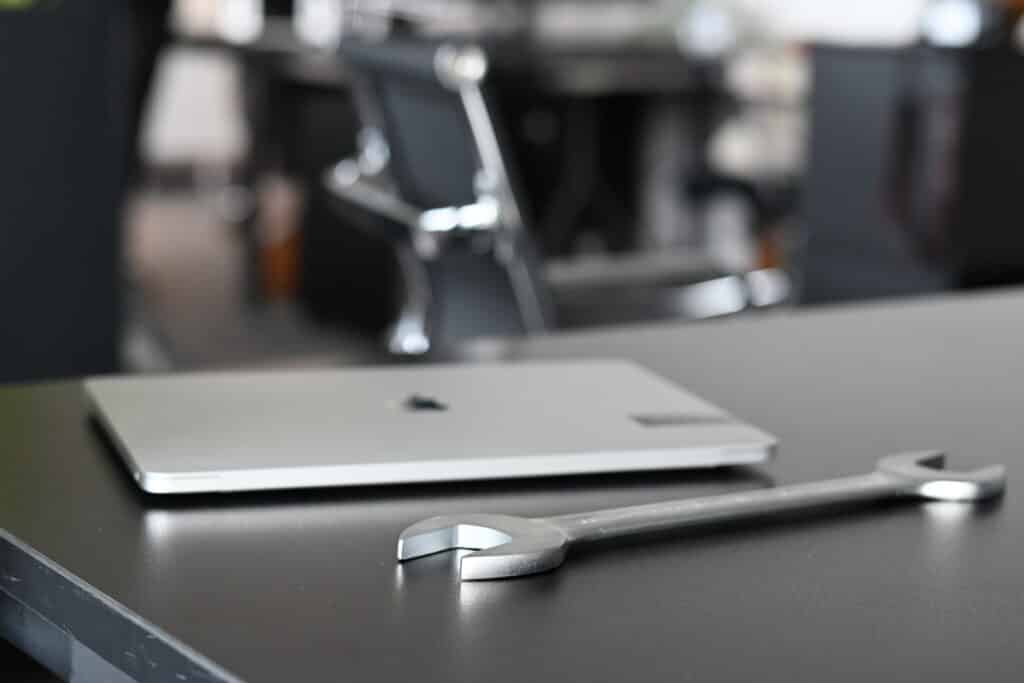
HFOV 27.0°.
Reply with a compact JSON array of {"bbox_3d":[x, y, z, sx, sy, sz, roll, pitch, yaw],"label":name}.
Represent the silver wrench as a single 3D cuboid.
[{"bbox_3d":[0.094,0.074,0.926,0.316,0.010,0.070,-4,12,-31],"label":"silver wrench"}]

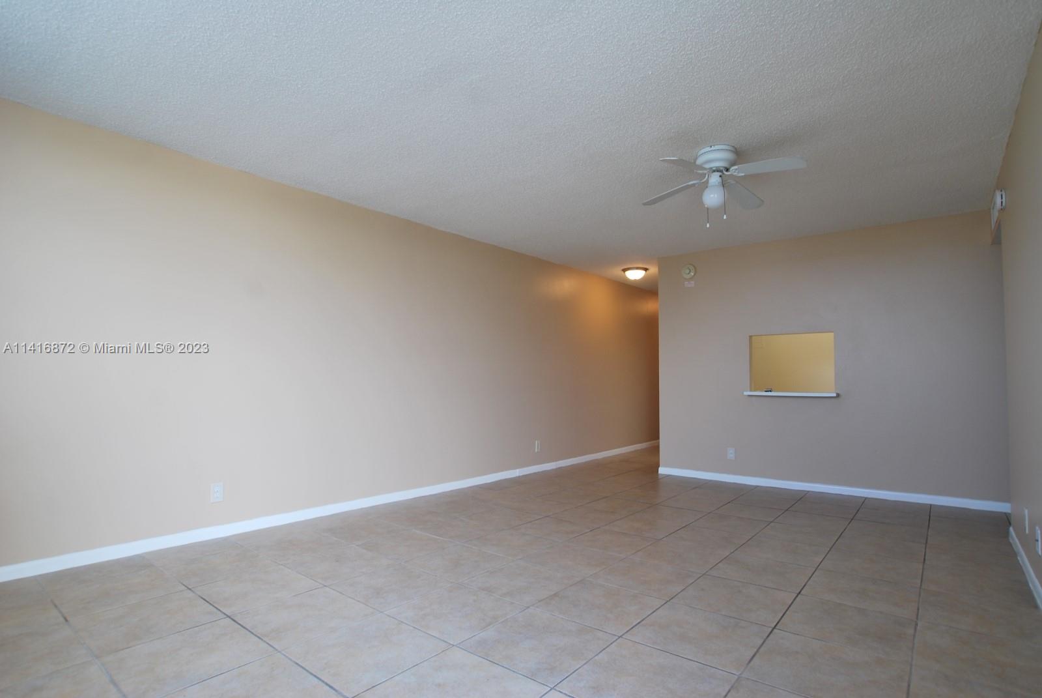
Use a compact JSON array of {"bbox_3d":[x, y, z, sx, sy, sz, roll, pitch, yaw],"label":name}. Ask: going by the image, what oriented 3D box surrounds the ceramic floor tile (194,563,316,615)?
[{"bbox_3d":[-1.283,1.175,2.555,0.450,0.010,0.450,-3,-6,39],"label":"ceramic floor tile"}]

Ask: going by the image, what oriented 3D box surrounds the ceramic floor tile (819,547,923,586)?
[{"bbox_3d":[1.928,1.196,2.852,0.451,0.011,0.451,-4,-6,39],"label":"ceramic floor tile"}]

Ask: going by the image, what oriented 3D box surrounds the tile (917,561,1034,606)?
[{"bbox_3d":[2.283,1.187,2.615,0.427,0.010,0.450,-3,-6,39],"label":"tile"}]

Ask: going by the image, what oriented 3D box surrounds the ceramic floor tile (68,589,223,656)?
[{"bbox_3d":[-1.574,1.149,2.214,0.450,0.010,0.450,-3,-6,39],"label":"ceramic floor tile"}]

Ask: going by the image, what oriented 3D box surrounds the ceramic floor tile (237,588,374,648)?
[{"bbox_3d":[-0.917,1.146,2.235,0.447,0.010,0.447,-4,-6,39],"label":"ceramic floor tile"}]

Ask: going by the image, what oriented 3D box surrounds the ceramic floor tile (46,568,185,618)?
[{"bbox_3d":[-1.930,1.171,2.514,0.450,0.010,0.450,-3,-6,39],"label":"ceramic floor tile"}]

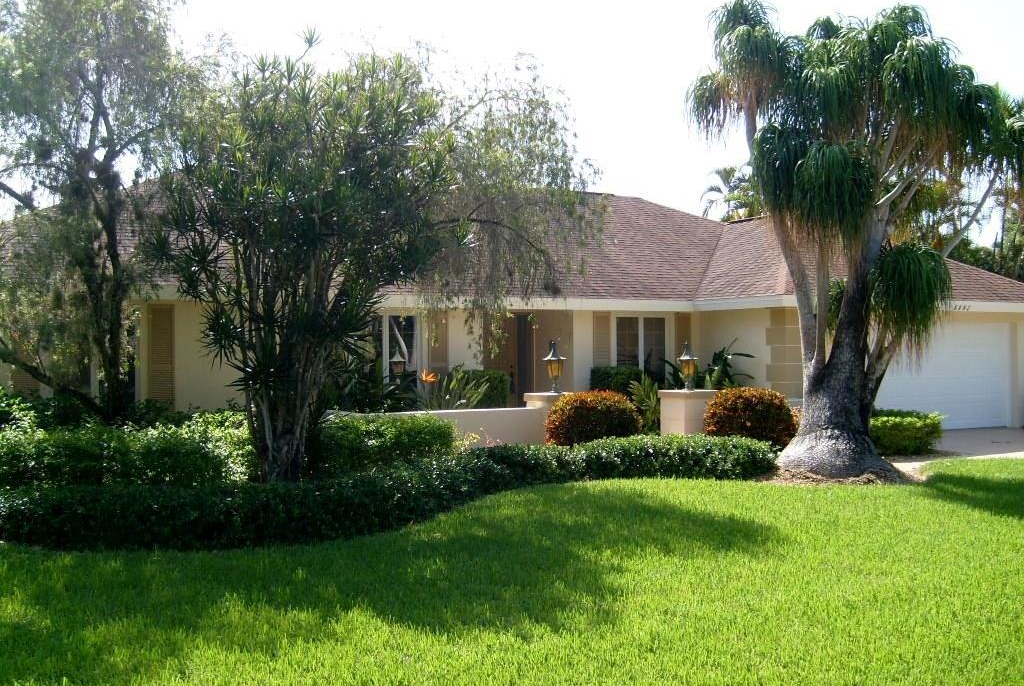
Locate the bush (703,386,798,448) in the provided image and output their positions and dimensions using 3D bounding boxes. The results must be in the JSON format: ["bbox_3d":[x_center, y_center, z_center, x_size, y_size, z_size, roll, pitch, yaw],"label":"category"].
[{"bbox_3d":[3.409,1.090,14.800,1.350,0.930,1.250,0,0,0],"label":"bush"}]

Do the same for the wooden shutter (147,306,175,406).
[{"bbox_3d":[-5.322,0.220,15.700,0.400,1.620,0.050,0,0,-26],"label":"wooden shutter"}]

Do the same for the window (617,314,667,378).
[{"bbox_3d":[2.594,0.150,20.900,1.280,1.450,0.100,0,0,-26],"label":"window"}]

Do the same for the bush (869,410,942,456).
[{"bbox_3d":[6.255,1.420,16.500,1.150,0.620,1.000,0,0,-26],"label":"bush"}]

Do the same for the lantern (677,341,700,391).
[{"bbox_3d":[2.608,0.330,15.300,0.340,0.740,0.340,0,0,-26],"label":"lantern"}]

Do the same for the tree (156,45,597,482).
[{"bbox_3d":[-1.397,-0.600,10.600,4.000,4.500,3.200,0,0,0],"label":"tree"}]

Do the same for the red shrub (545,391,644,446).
[{"bbox_3d":[1.141,1.100,14.500,1.370,0.920,1.250,0,0,0],"label":"red shrub"}]

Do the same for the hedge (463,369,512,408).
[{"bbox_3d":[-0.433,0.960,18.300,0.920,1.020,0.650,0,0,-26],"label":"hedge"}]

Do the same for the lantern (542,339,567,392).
[{"bbox_3d":[0.607,0.330,14.800,0.340,0.750,0.340,0,0,-26],"label":"lantern"}]

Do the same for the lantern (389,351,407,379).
[{"bbox_3d":[-1.847,0.339,16.700,0.290,0.440,0.290,0,0,-29],"label":"lantern"}]

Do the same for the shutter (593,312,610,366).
[{"bbox_3d":[1.772,0.170,20.500,0.410,1.550,0.050,0,0,-26],"label":"shutter"}]

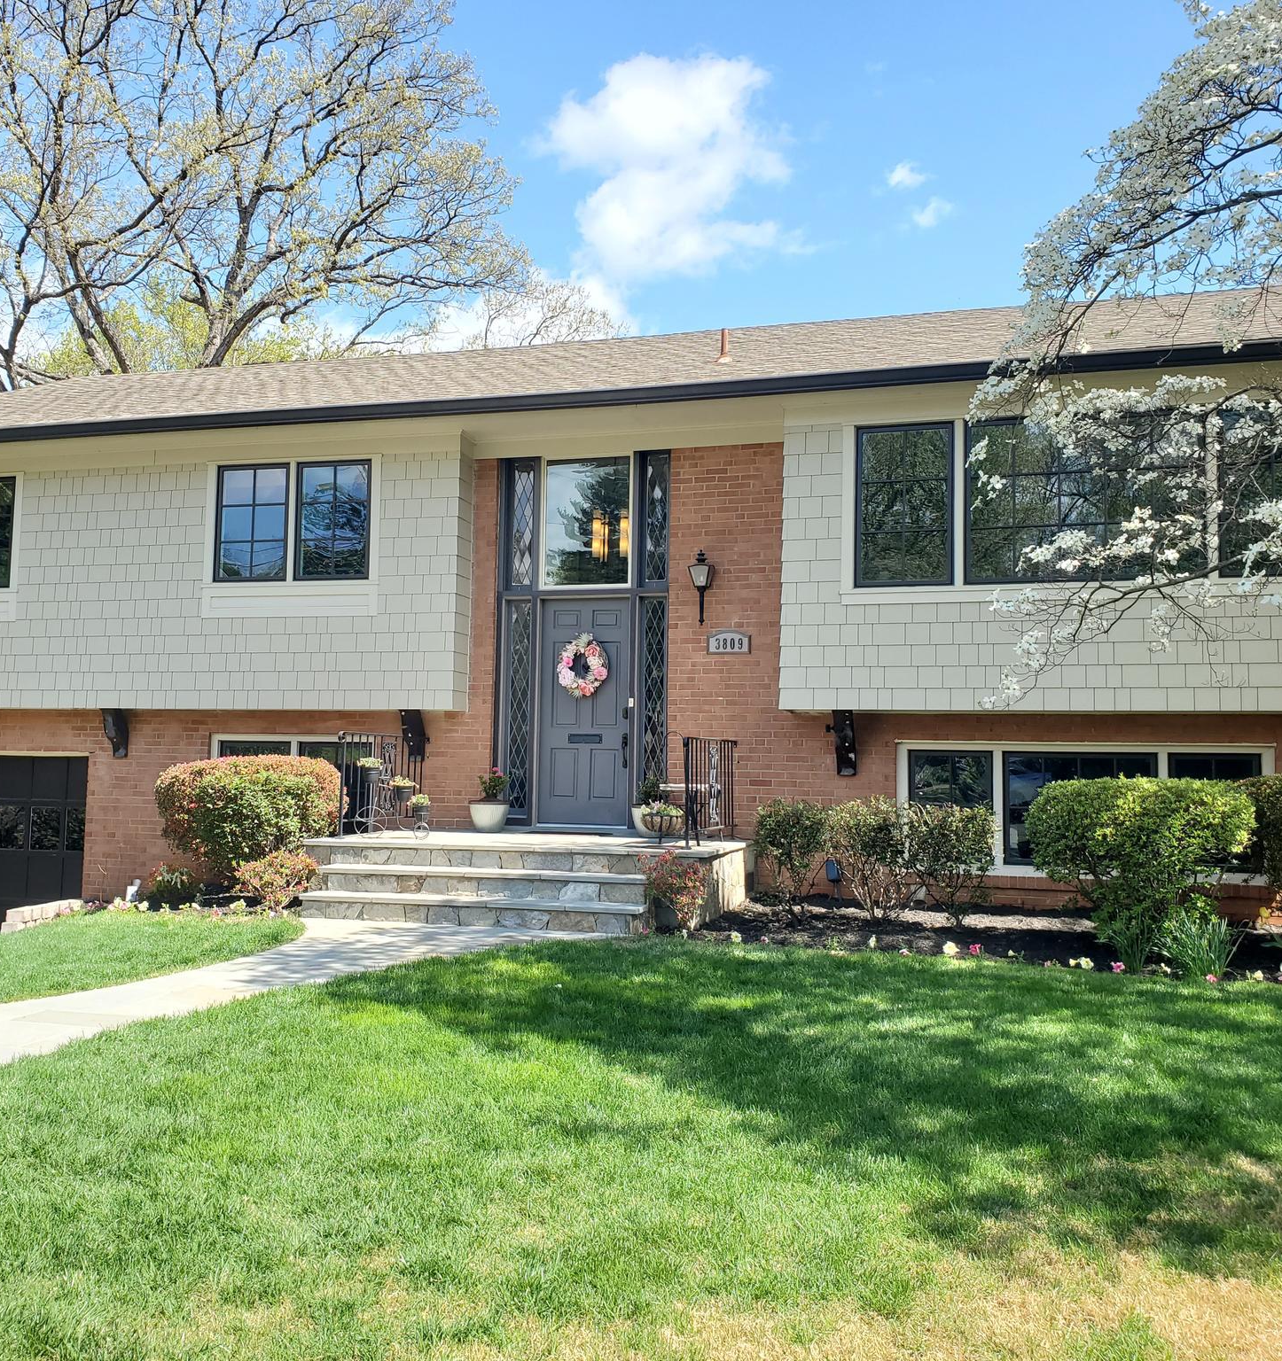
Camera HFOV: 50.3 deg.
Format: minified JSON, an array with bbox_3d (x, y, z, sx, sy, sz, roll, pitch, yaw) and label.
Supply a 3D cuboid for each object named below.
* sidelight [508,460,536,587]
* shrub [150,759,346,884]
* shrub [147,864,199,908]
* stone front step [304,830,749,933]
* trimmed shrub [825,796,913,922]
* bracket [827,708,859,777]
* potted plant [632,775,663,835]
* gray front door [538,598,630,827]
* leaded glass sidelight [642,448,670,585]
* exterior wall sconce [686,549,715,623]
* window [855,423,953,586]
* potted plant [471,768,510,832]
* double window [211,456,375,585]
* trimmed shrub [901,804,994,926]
[{"bbox_3d":[-1.093,-1.448,12.519,0.300,1.183,0.080,0,-5,16],"label":"sidelight"},{"bbox_3d":[-3.503,1.271,12.123,1.666,1.190,1.262,0,-5,15],"label":"shrub"},{"bbox_3d":[-4.112,1.806,11.977,0.442,0.382,0.424,0,-5,15],"label":"shrub"},{"bbox_3d":[-1.013,1.614,11.182,3.424,0.606,2.121,0,-5,15],"label":"stone front step"},{"bbox_3d":[1.760,1.378,10.528,0.659,0.968,0.657,0,-5,15],"label":"trimmed shrub"},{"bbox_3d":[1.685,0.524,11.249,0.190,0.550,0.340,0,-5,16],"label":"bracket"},{"bbox_3d":[0.100,1.062,11.600,0.355,0.520,0.355,1,-4,0],"label":"potted plant"},{"bbox_3d":[-0.494,0.286,12.359,0.899,2.071,0.061,0,-5,15],"label":"gray front door"},{"bbox_3d":[0.132,-1.473,12.340,0.273,1.192,0.061,0,-5,15],"label":"leaded glass sidelight"},{"bbox_3d":[0.506,-0.804,11.751,0.200,0.640,0.250,0,-5,16],"label":"exterior wall sconce"},{"bbox_3d":[2.152,-1.424,11.116,0.787,1.330,0.100,0,-5,16],"label":"window"},{"bbox_3d":[-1.331,1.059,12.025,0.355,0.570,0.355,1,-4,0],"label":"potted plant"},{"bbox_3d":[-3.259,-1.470,12.745,1.626,1.151,0.081,0,-5,15],"label":"double window"},{"bbox_3d":[2.339,1.390,10.375,0.684,0.954,0.657,0,-5,15],"label":"trimmed shrub"}]

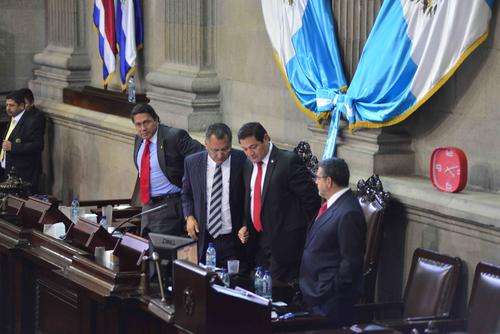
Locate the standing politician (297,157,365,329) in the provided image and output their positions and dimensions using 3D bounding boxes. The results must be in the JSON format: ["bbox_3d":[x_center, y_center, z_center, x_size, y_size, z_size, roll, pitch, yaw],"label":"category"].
[{"bbox_3d":[0.503,0.775,11.398,0.370,1.670,0.490,-2,7,-16],"label":"standing politician"}]

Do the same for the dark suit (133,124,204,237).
[{"bbox_3d":[-0.607,0.421,13.896,0.600,1.450,0.380,4,9,28],"label":"dark suit"}]

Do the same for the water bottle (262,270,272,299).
[{"bbox_3d":[0.117,0.774,12.213,0.064,0.190,0.064,6,10,40],"label":"water bottle"}]

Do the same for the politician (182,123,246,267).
[{"bbox_3d":[-0.248,0.524,13.610,0.520,1.660,0.380,1,8,8],"label":"politician"}]

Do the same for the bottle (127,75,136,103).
[{"bbox_3d":[-1.090,-0.721,17.300,0.067,0.248,0.067,-3,7,-24],"label":"bottle"}]

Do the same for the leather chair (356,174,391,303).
[{"bbox_3d":[0.466,0.778,11.641,0.660,1.420,0.630,-3,7,-24],"label":"leather chair"}]

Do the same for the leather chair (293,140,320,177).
[{"bbox_3d":[0.223,0.522,13.793,0.680,1.400,0.660,-4,9,-30],"label":"leather chair"}]

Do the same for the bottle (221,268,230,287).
[{"bbox_3d":[-0.158,0.761,12.213,0.064,0.190,0.064,0,8,0],"label":"bottle"}]

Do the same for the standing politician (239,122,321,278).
[{"bbox_3d":[0.184,0.555,13.112,0.560,1.700,0.400,6,10,38],"label":"standing politician"}]

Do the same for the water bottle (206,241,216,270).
[{"bbox_3d":[-0.261,0.615,12.713,0.065,0.195,0.065,0,8,0],"label":"water bottle"}]

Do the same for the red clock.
[{"bbox_3d":[1.400,0.024,13.220,0.080,0.310,0.300,-5,9,-36],"label":"red clock"}]

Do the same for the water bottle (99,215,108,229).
[{"bbox_3d":[-1.045,0.461,13.414,0.066,0.240,0.066,-3,7,-24],"label":"water bottle"}]

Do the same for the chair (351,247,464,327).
[{"bbox_3d":[0.863,1.054,11.015,0.640,1.060,0.590,-3,7,-24],"label":"chair"}]

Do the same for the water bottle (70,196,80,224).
[{"bbox_3d":[-1.345,0.341,14.464,0.066,0.240,0.066,-3,7,-24],"label":"water bottle"}]

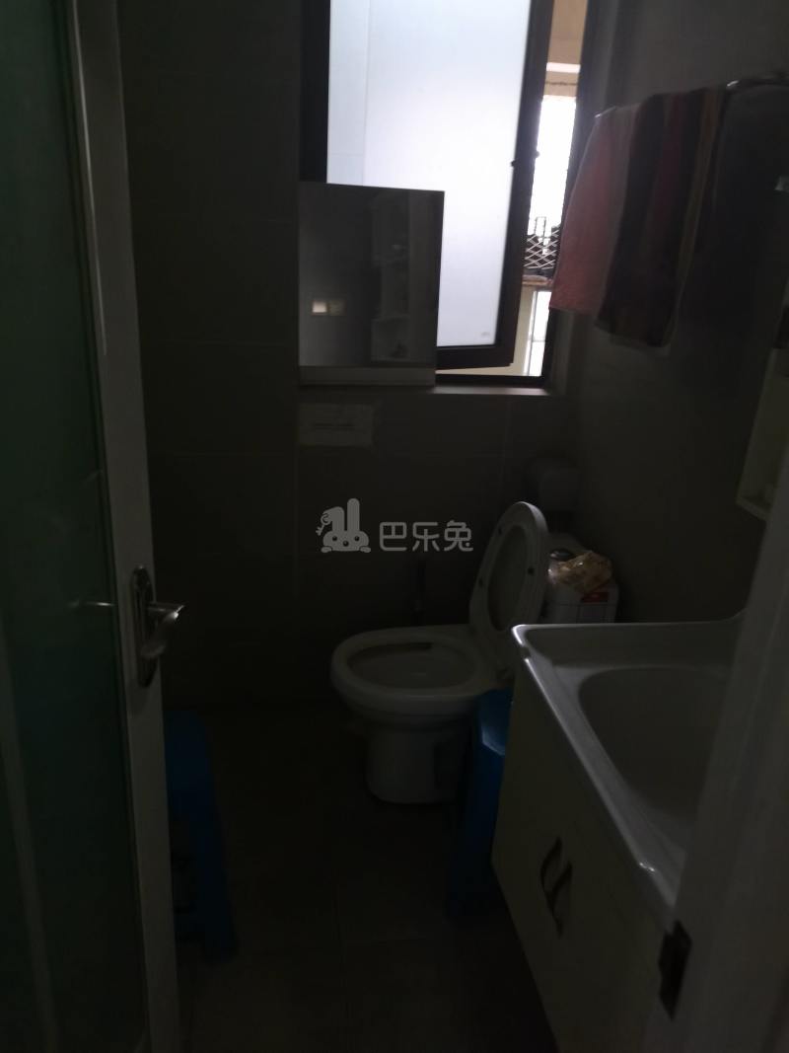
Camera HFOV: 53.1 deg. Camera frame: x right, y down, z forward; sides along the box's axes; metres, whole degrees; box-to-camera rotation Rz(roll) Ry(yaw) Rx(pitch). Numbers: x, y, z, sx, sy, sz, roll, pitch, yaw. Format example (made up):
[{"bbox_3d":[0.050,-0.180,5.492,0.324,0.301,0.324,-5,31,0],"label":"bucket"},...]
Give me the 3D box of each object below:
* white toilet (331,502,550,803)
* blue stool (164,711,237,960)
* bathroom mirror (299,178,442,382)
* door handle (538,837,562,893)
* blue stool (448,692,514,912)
[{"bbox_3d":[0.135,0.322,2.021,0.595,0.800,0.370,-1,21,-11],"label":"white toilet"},{"bbox_3d":[-0.513,0.631,1.664,0.340,0.410,0.340,-2,21,-14],"label":"blue stool"},{"bbox_3d":[-0.066,-0.659,2.199,0.395,0.526,0.020,-2,16,-13],"label":"bathroom mirror"},{"bbox_3d":[0.223,0.504,1.159,0.022,0.120,0.013,0,21,-9],"label":"door handle"},{"bbox_3d":[0.299,0.615,1.828,0.340,0.410,0.340,2,21,-3],"label":"blue stool"}]

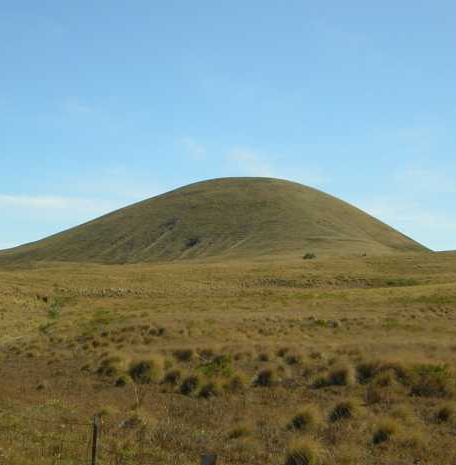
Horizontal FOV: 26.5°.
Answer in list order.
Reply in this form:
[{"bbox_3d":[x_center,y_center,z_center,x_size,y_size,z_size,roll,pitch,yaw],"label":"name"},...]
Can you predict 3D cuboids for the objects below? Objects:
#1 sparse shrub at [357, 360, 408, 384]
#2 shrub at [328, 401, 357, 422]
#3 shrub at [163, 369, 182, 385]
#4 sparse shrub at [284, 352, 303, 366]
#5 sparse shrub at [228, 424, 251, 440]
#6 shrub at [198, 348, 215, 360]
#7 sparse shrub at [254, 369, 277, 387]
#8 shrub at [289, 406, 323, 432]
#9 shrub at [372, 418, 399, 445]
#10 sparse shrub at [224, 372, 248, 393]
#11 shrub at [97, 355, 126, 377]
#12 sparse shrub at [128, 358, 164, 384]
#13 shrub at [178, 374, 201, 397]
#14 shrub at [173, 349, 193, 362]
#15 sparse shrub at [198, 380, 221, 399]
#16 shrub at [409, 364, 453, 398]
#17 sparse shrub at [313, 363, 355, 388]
[{"bbox_3d":[5.765,5.224,36.090,1.882,0.833,1.244,0,-2,0],"label":"sparse shrub"},{"bbox_3d":[3.297,5.109,27.607,0.831,0.584,0.779,0,-2,0],"label":"shrub"},{"bbox_3d":[-2.058,5.340,35.864,0.719,0.552,0.677,0,-2,0],"label":"shrub"},{"bbox_3d":[2.835,5.497,41.865,0.756,0.564,0.712,0,-2,0],"label":"sparse shrub"},{"bbox_3d":[0.295,5.125,24.787,0.547,0.381,0.514,0,-2,0],"label":"sparse shrub"},{"bbox_3d":[-0.985,5.590,44.319,0.711,0.511,0.670,0,-2,0],"label":"shrub"},{"bbox_3d":[1.374,5.313,35.439,0.806,0.627,0.679,0,-2,0],"label":"sparse shrub"},{"bbox_3d":[2.087,5.037,26.050,0.888,0.651,0.832,0,-2,0],"label":"shrub"},{"bbox_3d":[3.939,4.977,24.188,0.650,0.618,0.546,0,-2,0],"label":"shrub"},{"bbox_3d":[0.297,5.247,33.833,0.840,0.665,0.706,0,-2,0],"label":"sparse shrub"},{"bbox_3d":[-4.659,5.319,38.682,1.200,0.836,1.007,0,-2,0],"label":"shrub"},{"bbox_3d":[-3.088,5.166,36.208,1.273,0.996,1.066,0,-2,0],"label":"sparse shrub"},{"bbox_3d":[-1.305,5.188,32.795,0.746,0.709,0.628,0,-2,0],"label":"shrub"},{"bbox_3d":[-2.048,5.535,43.524,0.873,0.586,0.822,0,-2,0],"label":"shrub"},{"bbox_3d":[-0.618,5.245,32.312,0.735,0.571,0.619,0,-2,0],"label":"sparse shrub"},{"bbox_3d":[6.799,5.003,32.474,1.433,1.062,1.165,0,-2,0],"label":"shrub"},{"bbox_3d":[3.837,5.201,35.180,1.528,0.898,1.275,0,-2,0],"label":"sparse shrub"}]

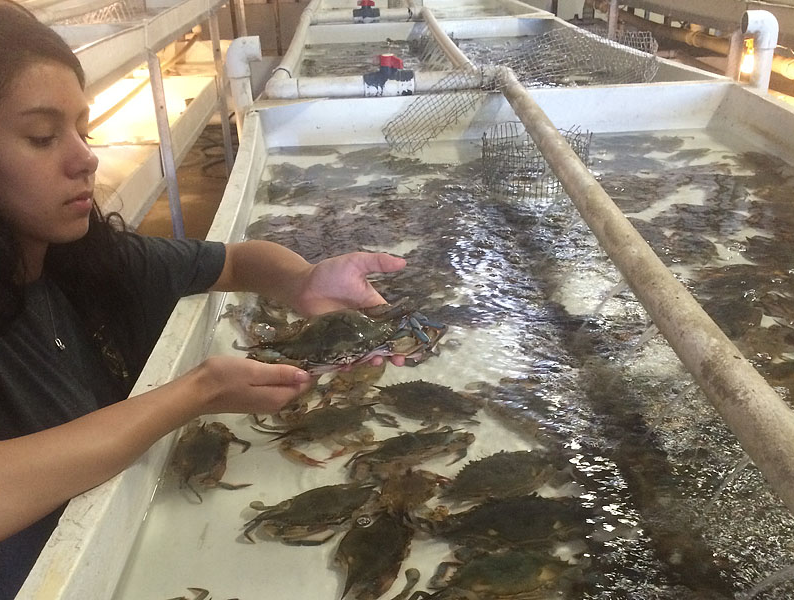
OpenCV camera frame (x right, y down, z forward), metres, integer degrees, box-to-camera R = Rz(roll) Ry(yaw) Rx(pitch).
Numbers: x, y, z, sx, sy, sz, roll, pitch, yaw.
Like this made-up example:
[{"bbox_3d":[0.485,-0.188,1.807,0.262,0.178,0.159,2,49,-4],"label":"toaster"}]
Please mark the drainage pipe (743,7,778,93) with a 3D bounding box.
[{"bbox_3d":[0.941,-0.644,1.730,0.085,0.210,0.058,-4,26,-3],"label":"drainage pipe"}]

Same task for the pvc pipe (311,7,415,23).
[{"bbox_3d":[-0.166,-1.369,3.220,0.530,0.070,0.070,-4,28,-3],"label":"pvc pipe"}]

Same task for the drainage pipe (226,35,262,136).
[{"bbox_3d":[-0.375,-0.523,1.650,0.080,0.245,0.058,-4,26,-3],"label":"drainage pipe"}]

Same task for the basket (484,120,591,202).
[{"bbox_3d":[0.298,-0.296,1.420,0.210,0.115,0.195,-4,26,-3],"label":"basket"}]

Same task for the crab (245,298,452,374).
[{"bbox_3d":[-0.056,0.038,0.700,0.200,0.052,0.090,-8,26,-11],"label":"crab"}]

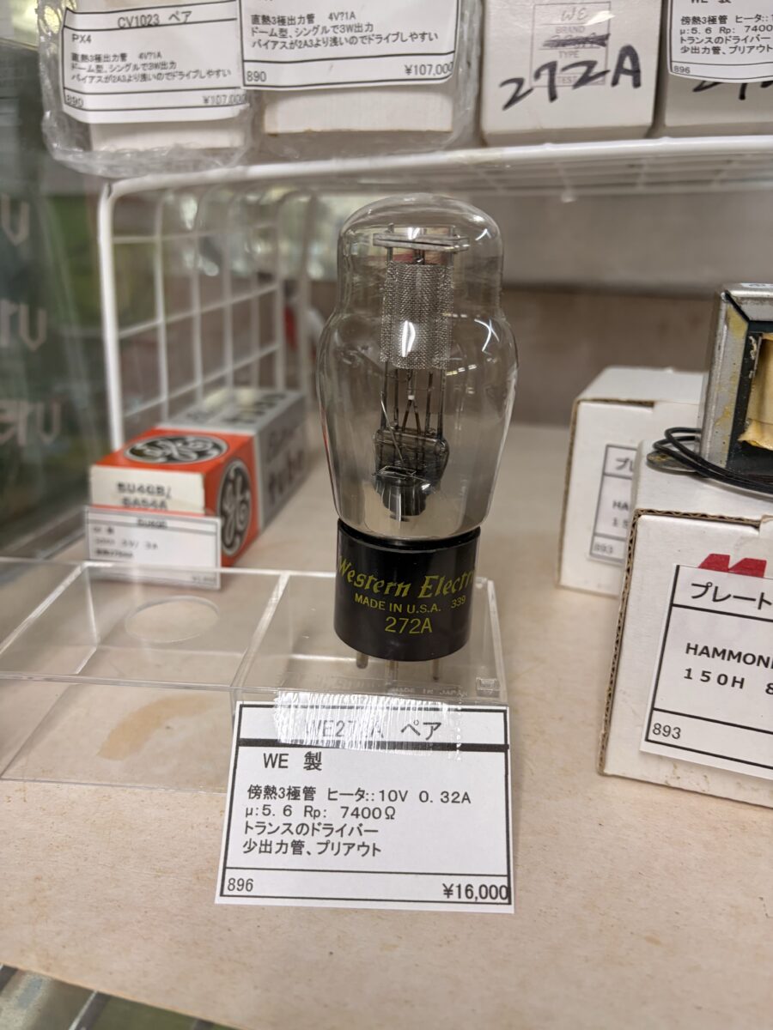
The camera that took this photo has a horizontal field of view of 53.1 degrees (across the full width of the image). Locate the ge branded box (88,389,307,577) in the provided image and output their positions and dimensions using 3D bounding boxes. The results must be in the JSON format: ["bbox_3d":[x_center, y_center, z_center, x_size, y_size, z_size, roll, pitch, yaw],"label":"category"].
[{"bbox_3d":[-0.071,-0.019,0.331,0.042,0.043,0.124,4,22,10],"label":"ge branded box"}]

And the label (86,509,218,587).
[{"bbox_3d":[-0.084,0.012,0.277,0.051,0.027,0.002,6,13,10],"label":"label"}]

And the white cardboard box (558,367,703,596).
[{"bbox_3d":[0.111,-0.009,0.276,0.080,0.069,0.057,10,24,23],"label":"white cardboard box"}]

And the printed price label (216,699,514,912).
[{"bbox_3d":[-0.004,0.060,0.161,0.059,0.002,0.040,1,63,2],"label":"printed price label"}]

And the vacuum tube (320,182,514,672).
[{"bbox_3d":[0.006,-0.013,0.181,0.045,0.113,0.045,1,22,-3],"label":"vacuum tube"}]

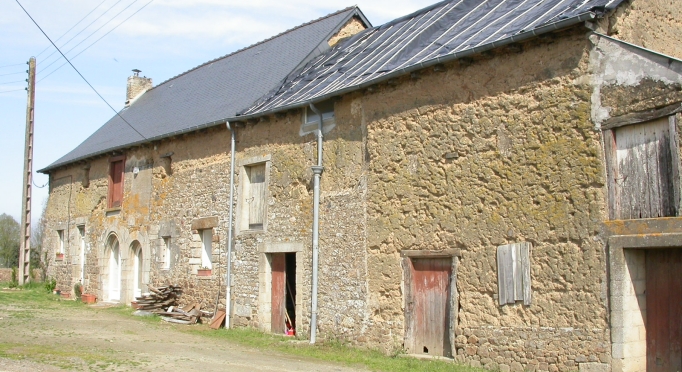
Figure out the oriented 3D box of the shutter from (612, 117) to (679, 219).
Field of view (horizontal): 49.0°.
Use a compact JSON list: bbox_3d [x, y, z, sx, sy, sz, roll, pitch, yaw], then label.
[{"bbox_3d":[4.087,-0.214,10.100,0.080,1.300,0.860,4,-7,-39],"label":"shutter"}]

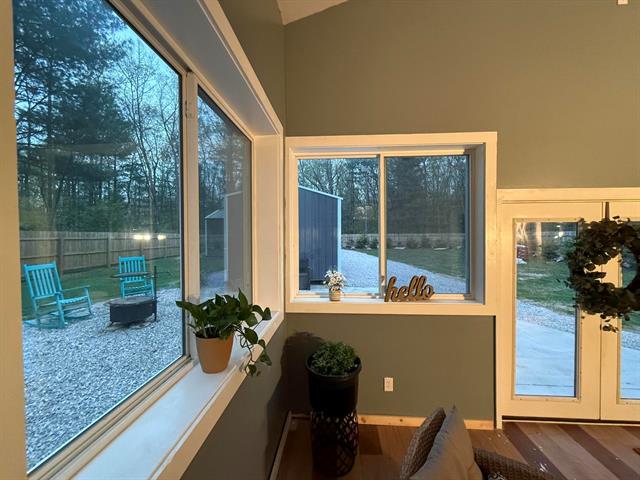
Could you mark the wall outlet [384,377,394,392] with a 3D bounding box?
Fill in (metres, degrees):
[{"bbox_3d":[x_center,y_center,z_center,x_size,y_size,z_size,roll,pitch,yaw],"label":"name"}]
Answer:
[{"bbox_3d":[0.630,1.322,2.356,0.077,0.121,0.012,0,1,4],"label":"wall outlet"}]

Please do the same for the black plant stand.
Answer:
[{"bbox_3d":[0.109,1.335,2.023,0.410,0.740,0.410,0,1,4],"label":"black plant stand"}]

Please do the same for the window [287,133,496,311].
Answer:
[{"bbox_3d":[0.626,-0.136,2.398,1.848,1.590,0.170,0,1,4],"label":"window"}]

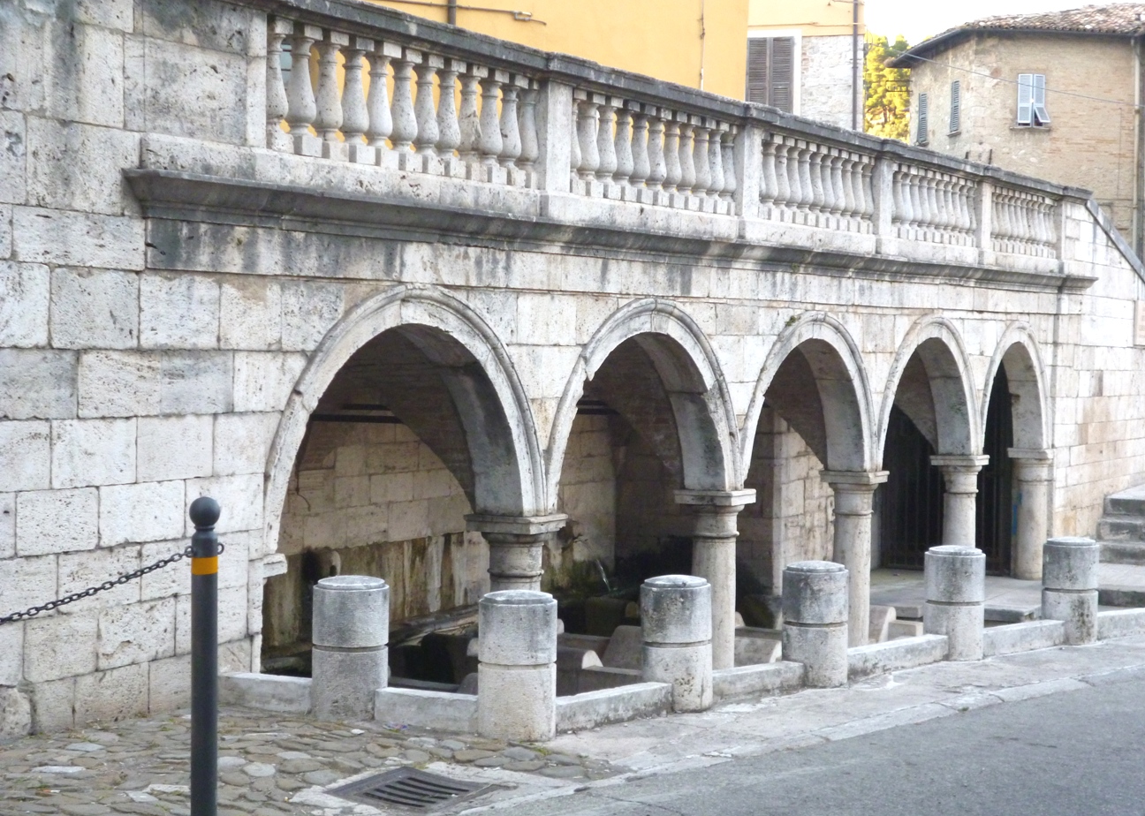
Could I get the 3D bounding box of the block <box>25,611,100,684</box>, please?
[{"bbox_3d":[-2.300,1.016,8.978,0.270,0.263,0.444,1,2,29],"label":"block"}]

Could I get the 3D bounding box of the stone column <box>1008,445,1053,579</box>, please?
[{"bbox_3d":[4.843,1.107,22.008,0.421,1.375,0.378,2,2,29],"label":"stone column"}]

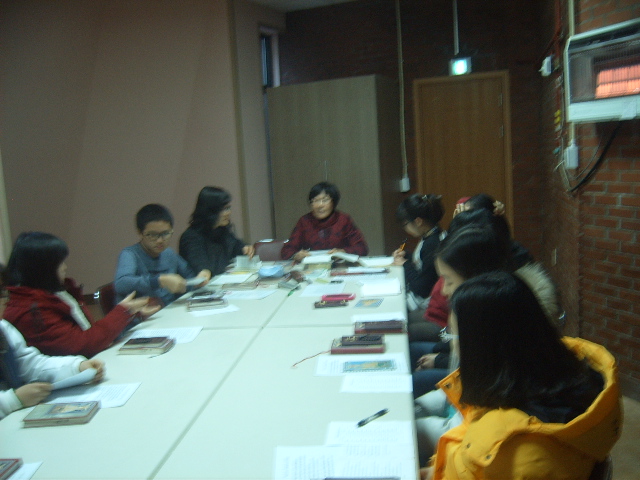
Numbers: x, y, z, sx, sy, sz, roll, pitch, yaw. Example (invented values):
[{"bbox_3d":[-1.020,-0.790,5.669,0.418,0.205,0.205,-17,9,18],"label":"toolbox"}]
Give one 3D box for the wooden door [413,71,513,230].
[{"bbox_3d":[1.541,-0.692,7.001,1.000,2.100,0.080,1,9,28],"label":"wooden door"}]

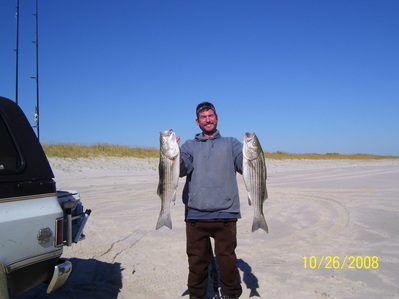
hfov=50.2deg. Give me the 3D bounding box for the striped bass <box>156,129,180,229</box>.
[{"bbox_3d":[-0.218,0.217,3.030,0.152,0.719,0.110,2,-2,20],"label":"striped bass"}]

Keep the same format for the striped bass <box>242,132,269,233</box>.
[{"bbox_3d":[0.404,0.241,3.030,0.160,0.726,0.110,-4,-2,-12],"label":"striped bass"}]

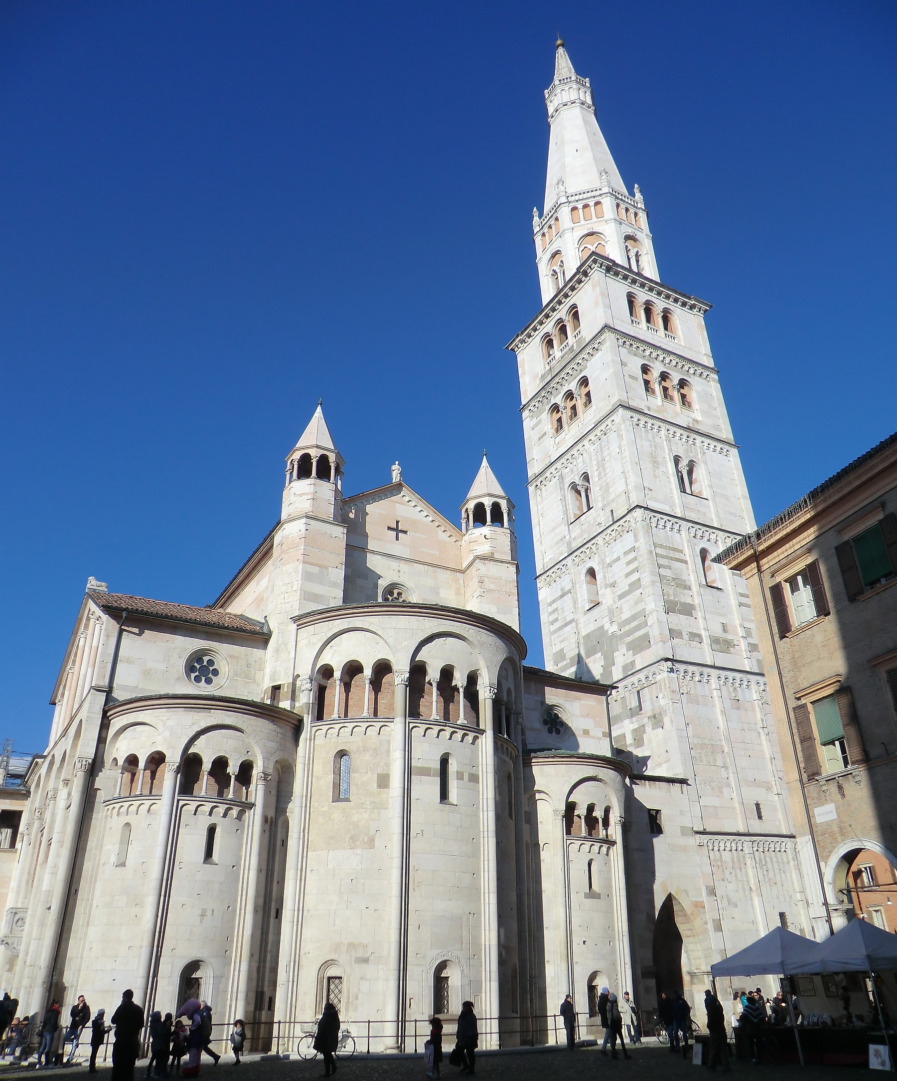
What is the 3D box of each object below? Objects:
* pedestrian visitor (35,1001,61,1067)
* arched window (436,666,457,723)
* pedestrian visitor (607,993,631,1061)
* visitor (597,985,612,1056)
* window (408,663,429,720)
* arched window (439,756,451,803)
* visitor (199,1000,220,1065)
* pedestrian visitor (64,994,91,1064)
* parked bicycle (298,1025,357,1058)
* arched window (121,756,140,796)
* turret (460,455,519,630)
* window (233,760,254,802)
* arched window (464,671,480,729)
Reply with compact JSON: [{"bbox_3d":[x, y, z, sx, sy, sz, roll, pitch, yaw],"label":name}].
[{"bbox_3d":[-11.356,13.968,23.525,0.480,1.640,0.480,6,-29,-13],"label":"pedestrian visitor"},{"bbox_3d":[-0.124,6.158,33.098,1.000,2.390,0.450,14,-31,-24],"label":"arched window"},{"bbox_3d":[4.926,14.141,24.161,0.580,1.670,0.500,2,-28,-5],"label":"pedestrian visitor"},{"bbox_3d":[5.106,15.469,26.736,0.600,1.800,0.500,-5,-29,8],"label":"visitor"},{"bbox_3d":[-1.226,6.054,33.480,0.880,2.400,0.400,6,-29,-12],"label":"window"},{"bbox_3d":[-0.145,9.219,32.073,0.520,1.950,0.300,12,-31,-23],"label":"arched window"},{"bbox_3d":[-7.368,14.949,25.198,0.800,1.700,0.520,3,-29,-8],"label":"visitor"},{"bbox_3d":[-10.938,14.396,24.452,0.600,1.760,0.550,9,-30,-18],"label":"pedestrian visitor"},{"bbox_3d":[-3.659,14.930,24.791,1.750,1.000,0.560,4,-29,-7],"label":"parked bicycle"},{"bbox_3d":[-11.249,8.426,29.696,0.800,1.450,0.320,-16,-33,26],"label":"arched window"},{"bbox_3d":[1.972,-0.167,43.260,2.600,10.400,2.600,15,-32,-26],"label":"turret"},{"bbox_3d":[-7.477,8.667,29.991,0.720,1.370,0.320,23,-37,-37],"label":"window"},{"bbox_3d":[0.988,6.590,34.416,0.860,2.450,0.400,19,-34,-32],"label":"arched window"}]

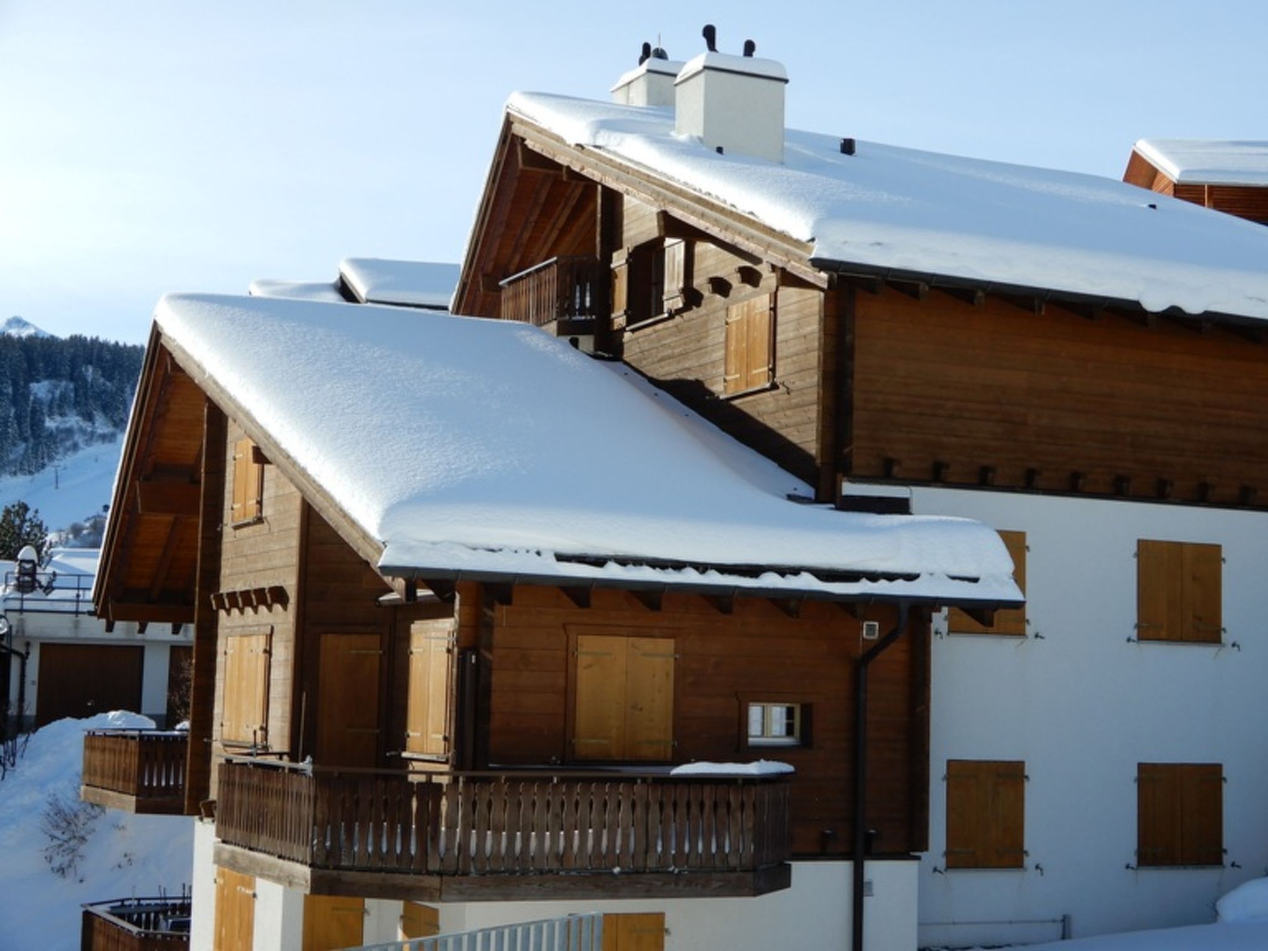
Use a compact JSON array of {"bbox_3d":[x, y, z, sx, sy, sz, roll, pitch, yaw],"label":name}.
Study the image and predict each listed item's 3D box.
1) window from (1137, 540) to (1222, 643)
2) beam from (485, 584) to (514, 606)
[{"bbox_3d":[6.851,1.466,26.209,1.303,1.247,0.100,4,-6,-24],"label":"window"},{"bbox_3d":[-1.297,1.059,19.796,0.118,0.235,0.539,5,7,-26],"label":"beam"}]

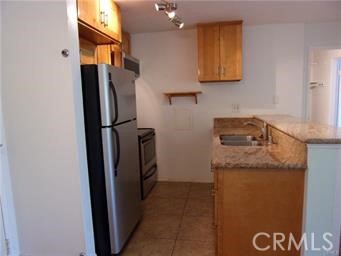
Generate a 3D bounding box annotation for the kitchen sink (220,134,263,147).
[{"bbox_3d":[0.765,0.229,2.670,0.430,0.200,0.770,-1,7,11],"label":"kitchen sink"}]

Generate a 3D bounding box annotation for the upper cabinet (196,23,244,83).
[{"bbox_3d":[0.715,-1.074,3.451,0.605,0.785,0.320,-1,7,11],"label":"upper cabinet"}]

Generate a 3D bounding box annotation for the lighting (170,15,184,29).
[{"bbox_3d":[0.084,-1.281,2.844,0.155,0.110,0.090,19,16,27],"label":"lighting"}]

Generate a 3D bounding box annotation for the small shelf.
[{"bbox_3d":[0.209,-0.464,3.681,0.555,0.205,0.210,-1,7,11],"label":"small shelf"}]

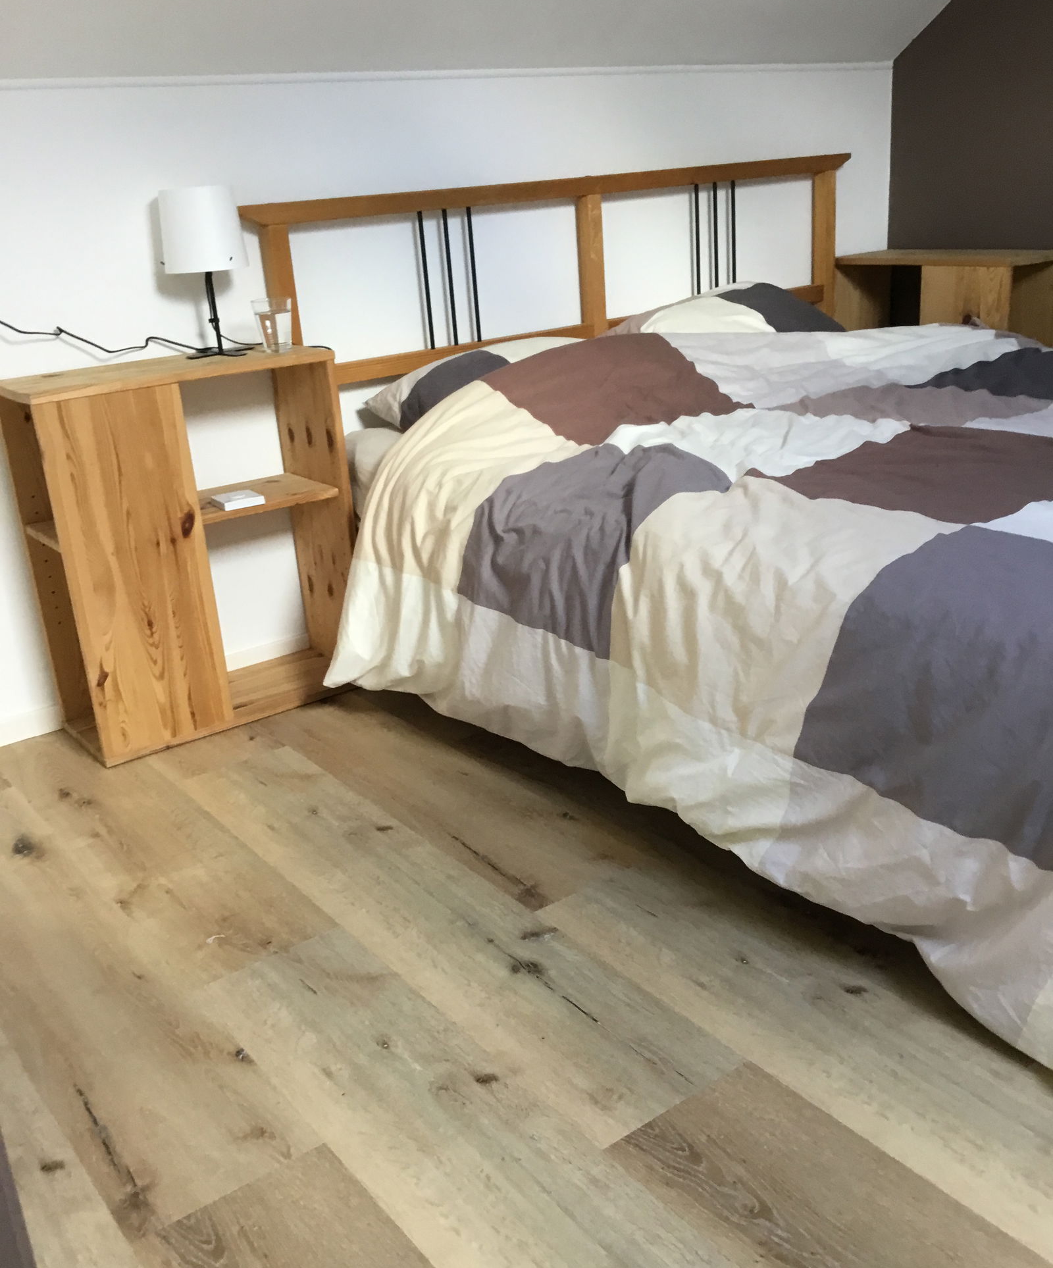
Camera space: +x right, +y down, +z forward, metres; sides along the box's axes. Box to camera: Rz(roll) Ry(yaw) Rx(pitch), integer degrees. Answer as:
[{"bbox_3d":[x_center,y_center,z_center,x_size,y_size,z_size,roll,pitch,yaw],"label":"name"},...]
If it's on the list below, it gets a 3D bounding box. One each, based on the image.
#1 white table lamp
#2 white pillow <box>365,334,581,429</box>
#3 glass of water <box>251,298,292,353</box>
[{"bbox_3d":[-0.629,-0.714,2.483,0.163,0.318,0.163,-18,24,-33],"label":"white table lamp"},{"bbox_3d":[0.042,-0.541,2.708,0.680,0.165,0.500,-18,24,-33],"label":"white pillow"},{"bbox_3d":[-0.502,-0.617,2.513,0.080,0.098,0.080,-18,24,-33],"label":"glass of water"}]

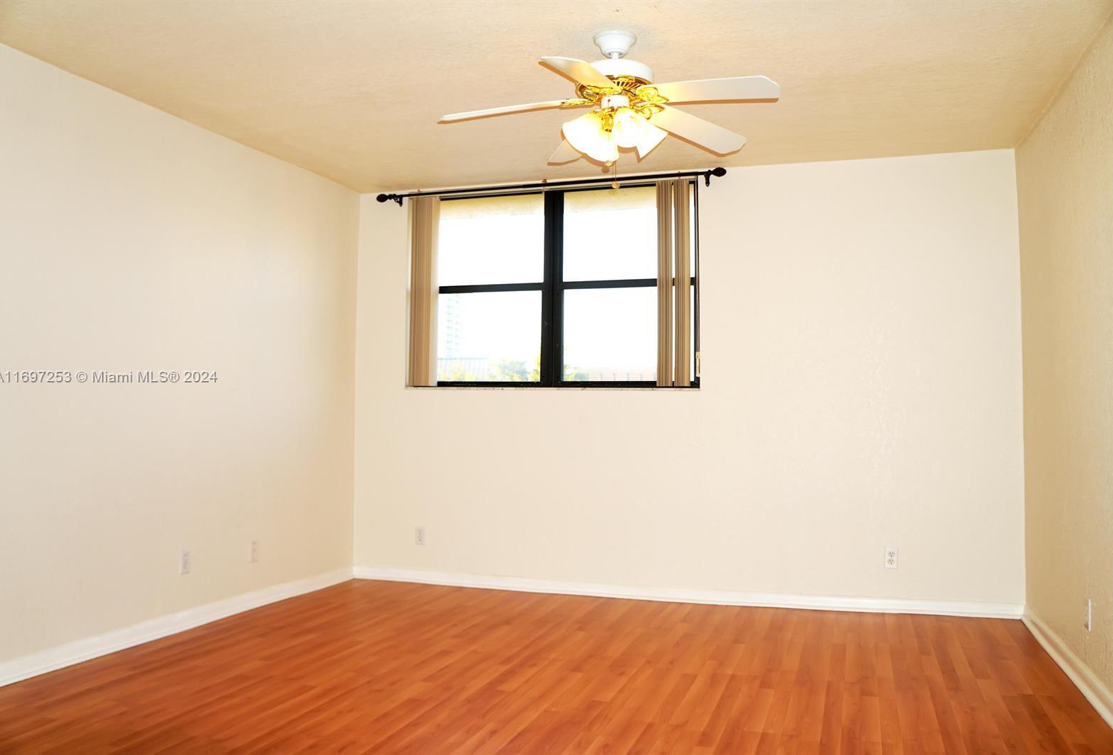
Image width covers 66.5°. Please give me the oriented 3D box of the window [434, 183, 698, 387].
[{"bbox_3d":[-0.026,-0.537,5.171,1.800,1.218,0.090,0,-2,15],"label":"window"}]

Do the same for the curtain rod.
[{"bbox_3d":[-0.077,-1.115,5.052,2.148,0.082,0.112,0,-2,15],"label":"curtain rod"}]

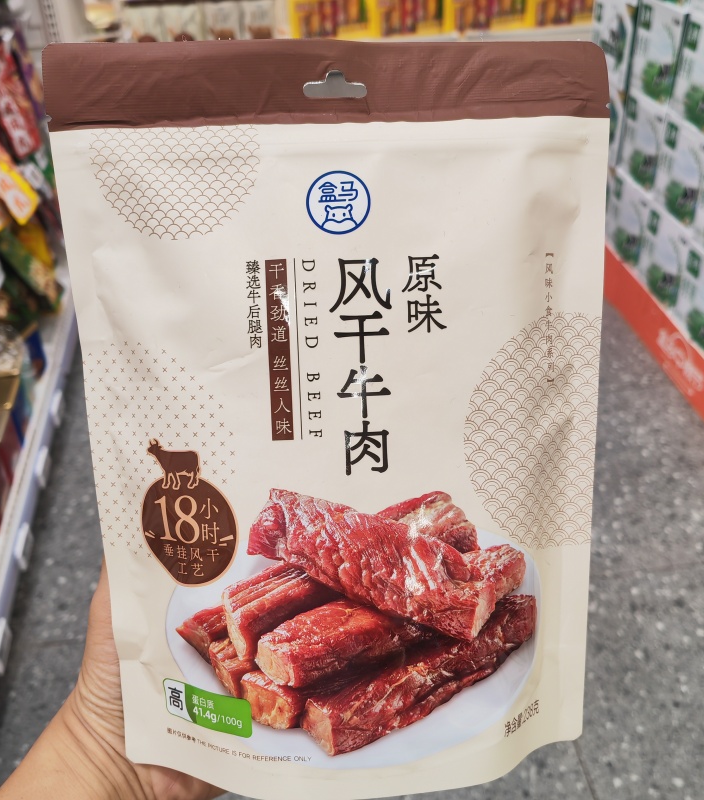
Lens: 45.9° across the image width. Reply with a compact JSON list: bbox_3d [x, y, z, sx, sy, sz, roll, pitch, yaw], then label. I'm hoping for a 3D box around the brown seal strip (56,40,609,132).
[{"bbox_3d":[-0.009,-0.116,0.306,0.206,0.031,0.007,-1,12,-2],"label":"brown seal strip"}]

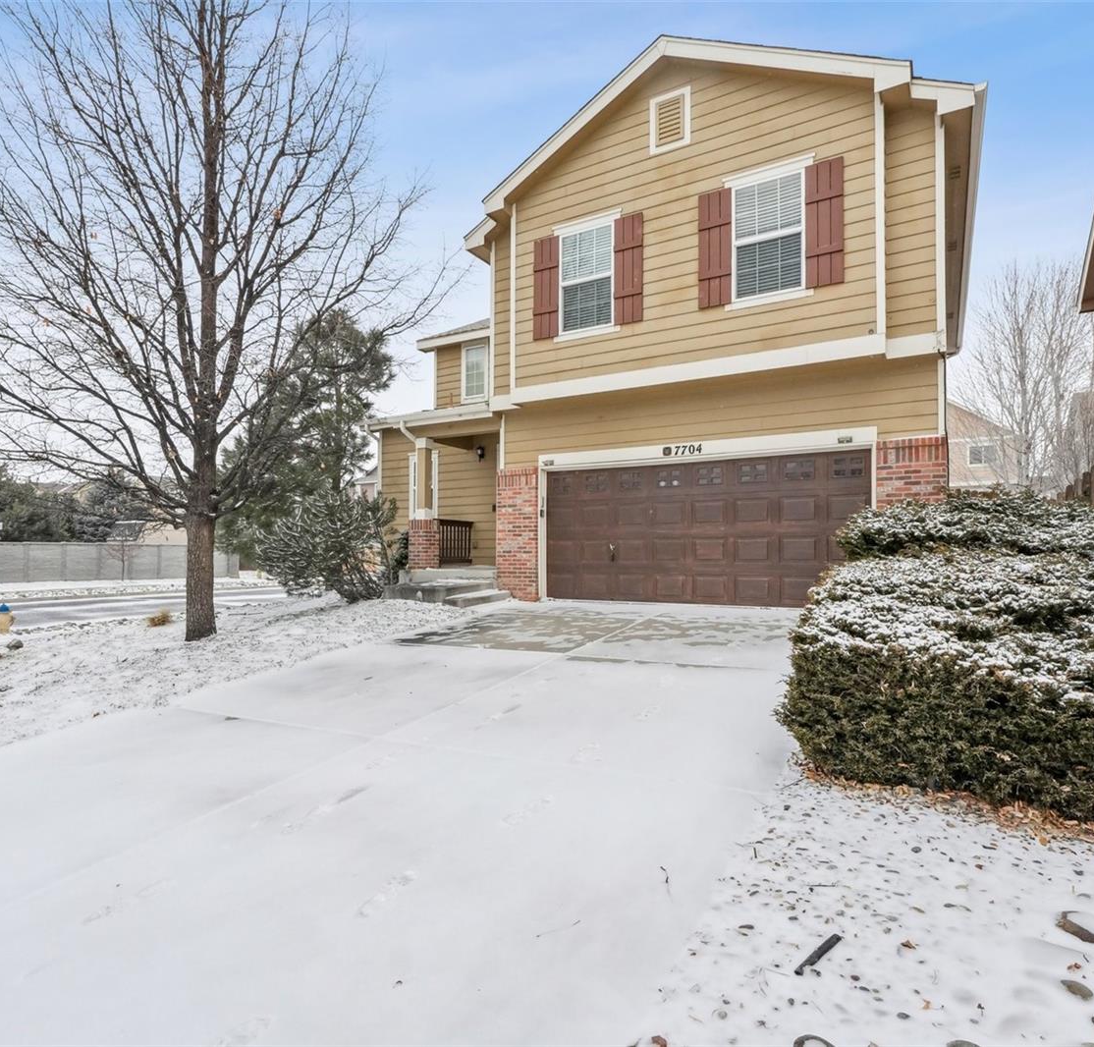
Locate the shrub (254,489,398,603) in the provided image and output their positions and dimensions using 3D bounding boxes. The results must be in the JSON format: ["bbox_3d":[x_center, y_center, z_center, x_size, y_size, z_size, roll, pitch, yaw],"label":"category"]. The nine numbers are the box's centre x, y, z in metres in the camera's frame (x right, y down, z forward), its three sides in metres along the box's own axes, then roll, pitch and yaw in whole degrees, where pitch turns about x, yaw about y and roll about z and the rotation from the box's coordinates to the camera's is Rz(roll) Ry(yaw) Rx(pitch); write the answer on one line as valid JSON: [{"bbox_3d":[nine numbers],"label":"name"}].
[{"bbox_3d":[-3.814,0.395,11.400,2.350,2.000,2.300,-1,-1,31],"label":"shrub"}]

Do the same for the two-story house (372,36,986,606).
[{"bbox_3d":[2.885,-2.590,15.138,11.500,7.850,11.950,-1,-1,31],"label":"two-story house"}]

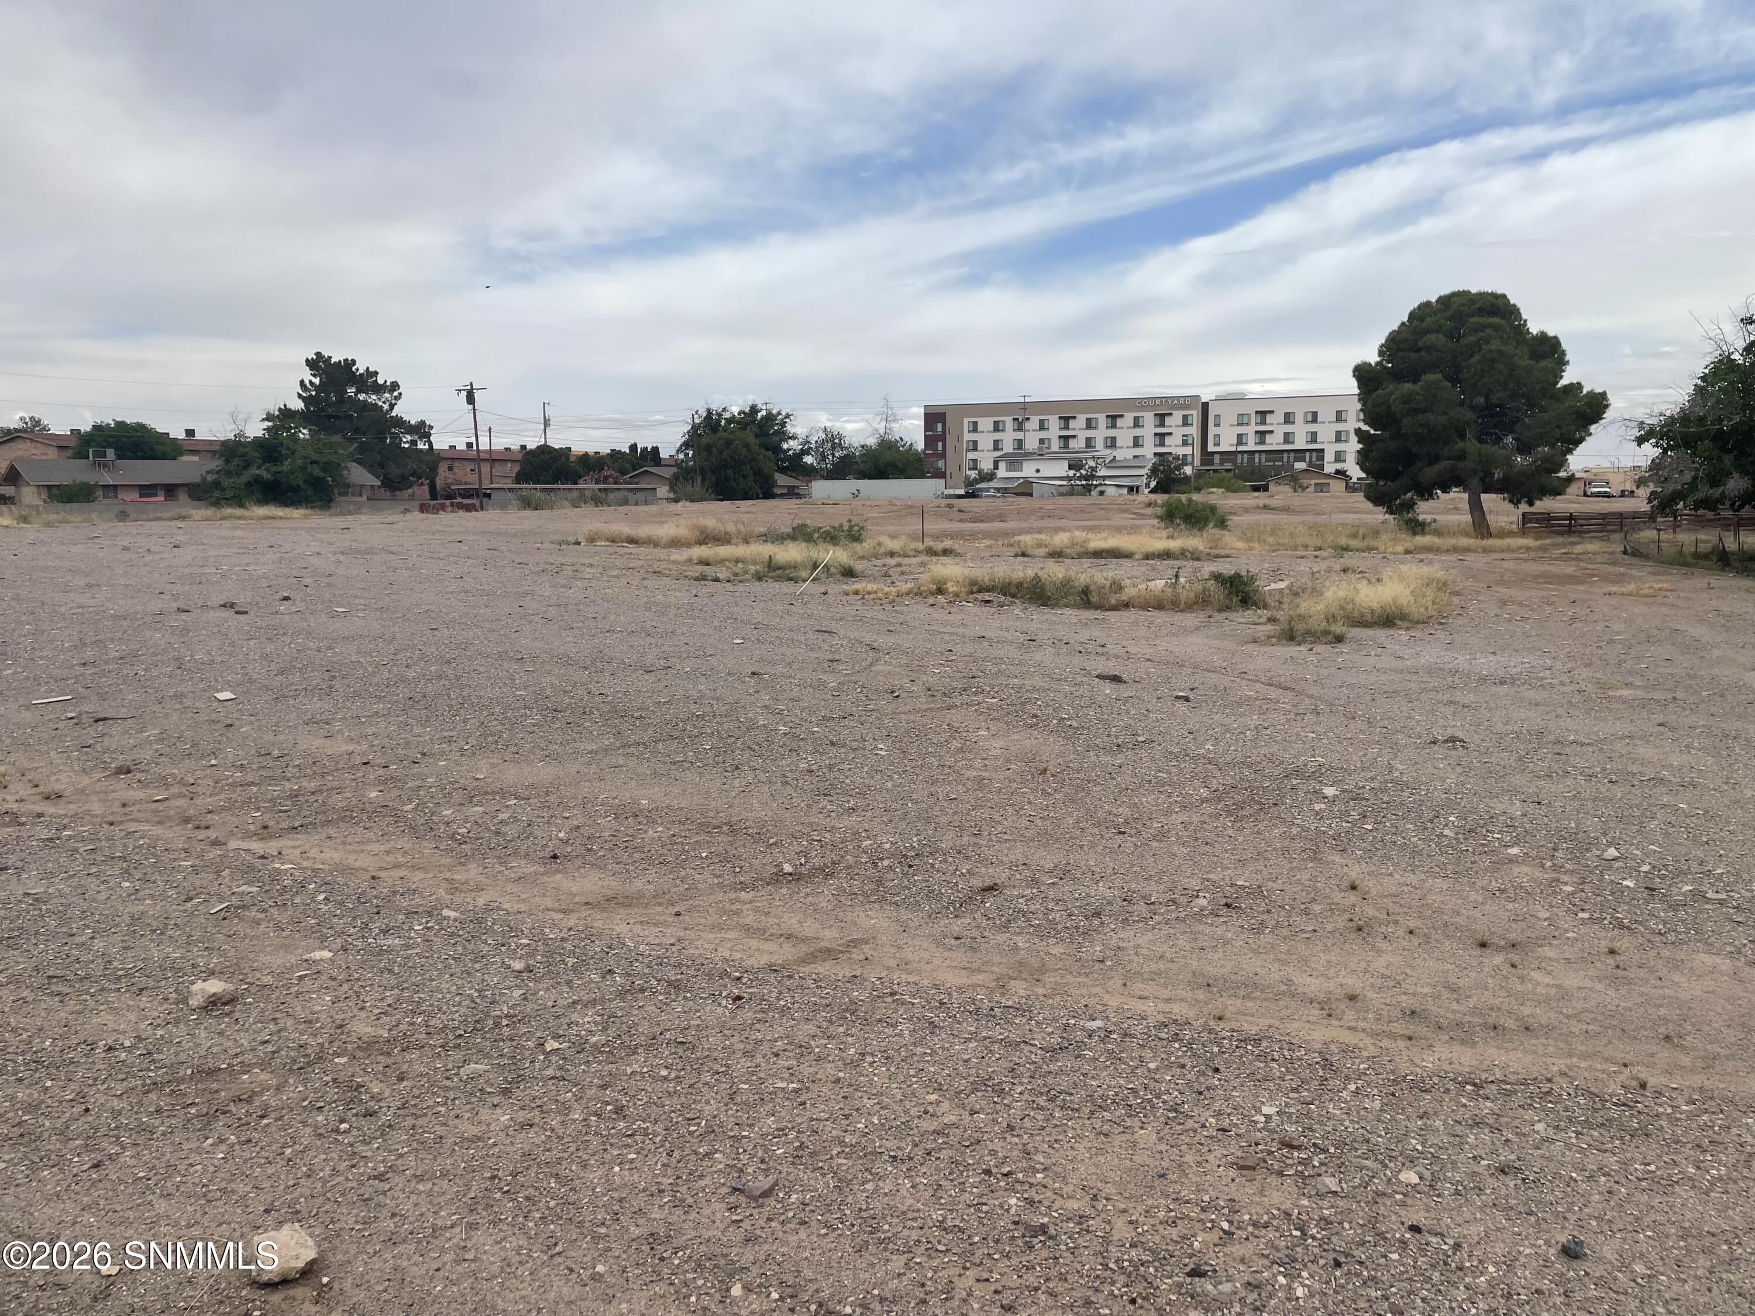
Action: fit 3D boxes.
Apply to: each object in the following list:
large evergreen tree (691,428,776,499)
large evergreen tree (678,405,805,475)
[{"bbox_3d":[-14.659,-19.706,134.449,8.590,7.336,8.160,-1,7,-6],"label":"large evergreen tree"},{"bbox_3d":[-15.346,-23.797,152.682,14.786,11.147,12.568,-1,7,-6],"label":"large evergreen tree"}]

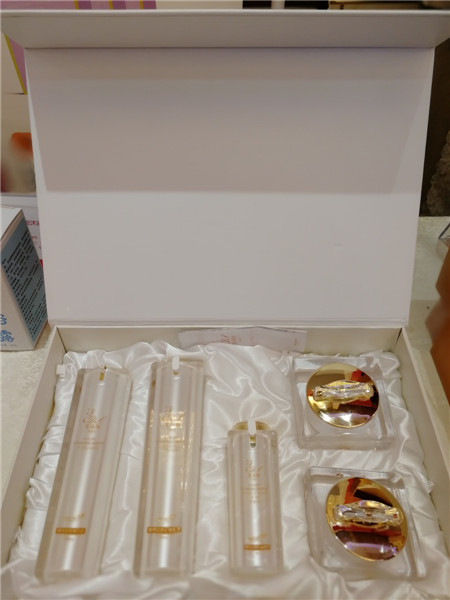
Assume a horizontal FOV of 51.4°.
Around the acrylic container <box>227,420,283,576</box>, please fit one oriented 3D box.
[{"bbox_3d":[0.022,0.148,0.356,0.038,0.036,0.106,0,58,0],"label":"acrylic container"}]

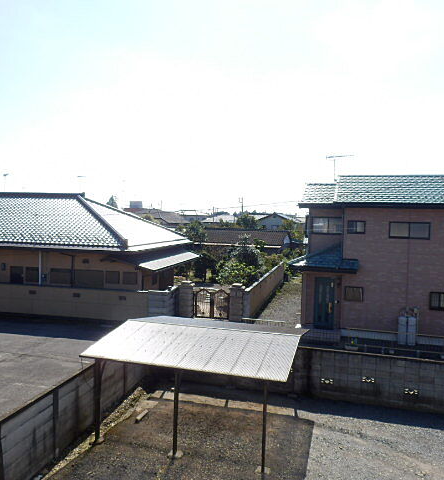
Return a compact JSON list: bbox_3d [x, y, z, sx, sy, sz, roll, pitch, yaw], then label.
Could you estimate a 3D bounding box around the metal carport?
[{"bbox_3d":[-0.320,3.588,12.285,4.910,2.420,5.050,2,3,17],"label":"metal carport"}]

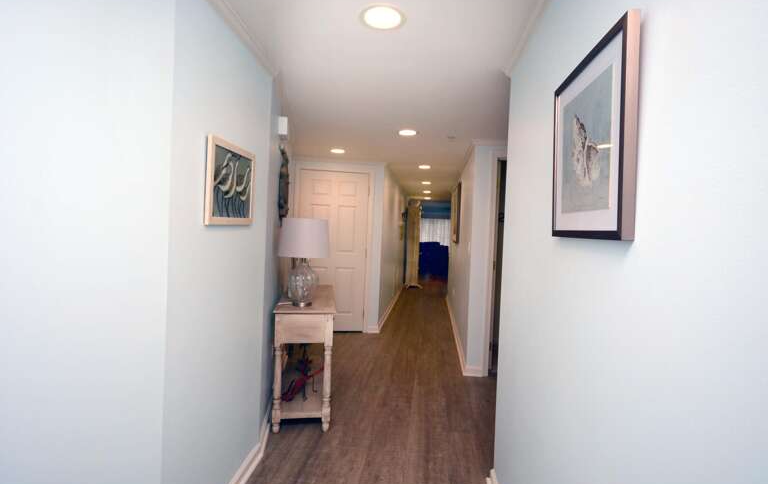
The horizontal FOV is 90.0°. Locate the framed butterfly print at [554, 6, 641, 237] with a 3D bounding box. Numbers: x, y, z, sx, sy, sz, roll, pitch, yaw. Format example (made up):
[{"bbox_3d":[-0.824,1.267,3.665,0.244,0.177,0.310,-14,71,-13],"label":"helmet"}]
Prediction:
[{"bbox_3d":[0.508,-0.232,0.963,0.025,0.445,0.436,1,2,7],"label":"framed butterfly print"}]

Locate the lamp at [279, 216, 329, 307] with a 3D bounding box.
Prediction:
[{"bbox_3d":[-0.556,0.140,2.686,0.360,0.603,0.360,2,2,-9],"label":"lamp"}]

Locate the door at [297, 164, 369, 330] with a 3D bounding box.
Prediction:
[{"bbox_3d":[-0.657,0.136,4.856,0.821,2.030,0.040,2,2,-10],"label":"door"}]

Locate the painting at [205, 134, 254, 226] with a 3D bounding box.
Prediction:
[{"bbox_3d":[-0.690,-0.259,1.759,0.022,0.358,0.455,3,2,3],"label":"painting"}]

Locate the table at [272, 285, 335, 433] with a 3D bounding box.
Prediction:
[{"bbox_3d":[-0.615,0.830,3.052,0.396,0.808,1.117,2,2,-9],"label":"table"}]

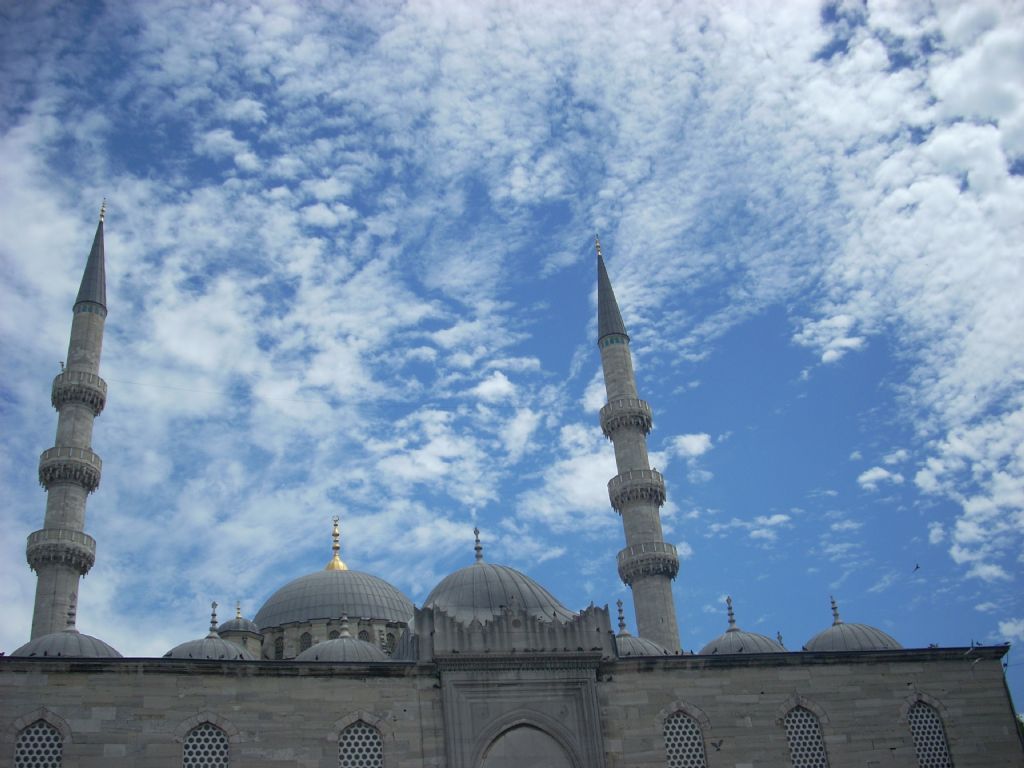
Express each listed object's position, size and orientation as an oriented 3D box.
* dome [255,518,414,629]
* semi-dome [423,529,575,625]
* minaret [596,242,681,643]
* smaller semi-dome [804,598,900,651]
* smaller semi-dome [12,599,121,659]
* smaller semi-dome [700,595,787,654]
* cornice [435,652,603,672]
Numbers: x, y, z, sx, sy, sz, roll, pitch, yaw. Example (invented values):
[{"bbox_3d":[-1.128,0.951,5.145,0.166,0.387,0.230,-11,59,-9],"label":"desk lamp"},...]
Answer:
[{"bbox_3d":[-17.243,18.832,107.155,15.141,12.278,15.141,3,-31,-14],"label":"dome"},{"bbox_3d":[-0.872,8.125,45.651,6.232,4.506,6.232,3,-31,-14],"label":"semi-dome"},{"bbox_3d":[10.528,12.349,87.248,4.893,60.770,4.893,3,-31,-14],"label":"minaret"},{"bbox_3d":[14.929,10.916,48.455,4.378,3.116,4.378,3,-31,-14],"label":"smaller semi-dome"},{"bbox_3d":[-16.472,9.383,40.435,4.274,3.064,4.274,3,-31,-14],"label":"smaller semi-dome"},{"bbox_3d":[9.795,10.661,47.146,4.274,3.116,4.274,3,-31,-14],"label":"smaller semi-dome"},{"bbox_3d":[0.287,9.920,38.815,6.128,0.556,0.618,3,-31,-14],"label":"cornice"}]

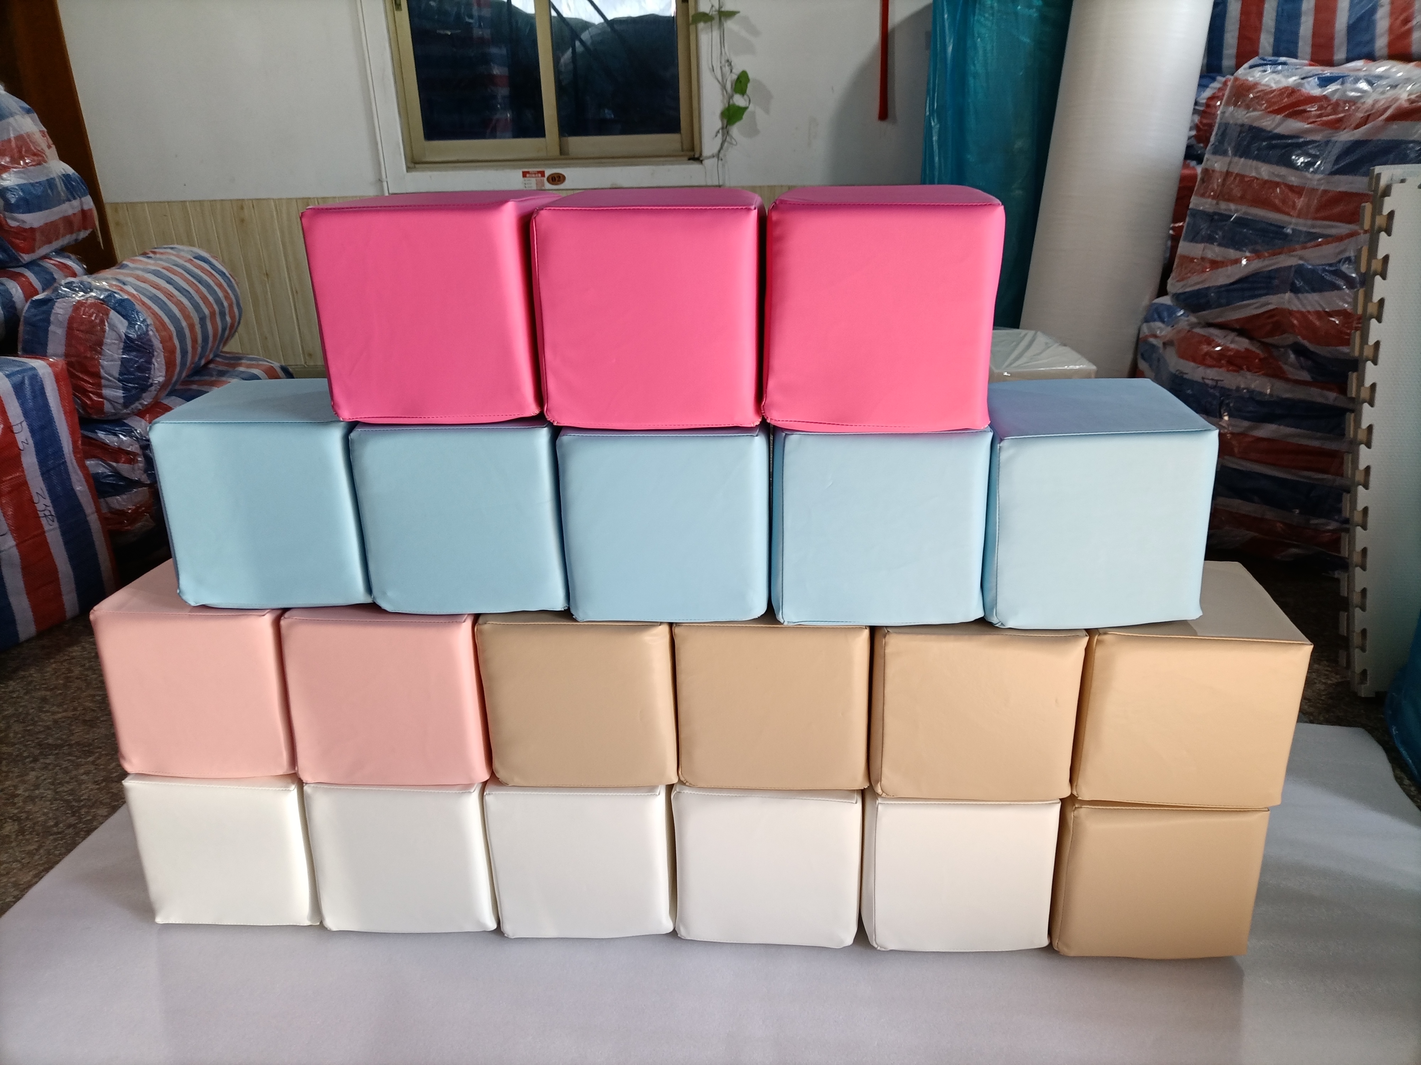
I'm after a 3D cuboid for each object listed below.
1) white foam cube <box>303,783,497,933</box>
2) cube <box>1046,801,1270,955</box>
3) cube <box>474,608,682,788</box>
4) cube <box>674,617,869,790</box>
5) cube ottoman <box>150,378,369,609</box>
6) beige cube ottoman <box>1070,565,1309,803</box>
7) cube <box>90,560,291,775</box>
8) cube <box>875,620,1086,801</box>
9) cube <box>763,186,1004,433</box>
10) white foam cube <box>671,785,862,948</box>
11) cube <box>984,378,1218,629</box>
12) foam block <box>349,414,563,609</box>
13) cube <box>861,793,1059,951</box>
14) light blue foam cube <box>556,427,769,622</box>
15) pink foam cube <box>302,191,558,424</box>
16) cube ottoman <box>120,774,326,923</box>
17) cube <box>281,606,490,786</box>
[{"bbox_3d":[-0.445,0.435,1.681,0.264,0.263,0.261,0,21,3],"label":"white foam cube"},{"bbox_3d":[0.636,0.446,1.615,0.264,0.263,0.261,0,21,3],"label":"cube"},{"bbox_3d":[-0.167,0.181,1.524,0.253,0.251,0.253,0,23,2],"label":"cube"},{"bbox_3d":[0.086,0.183,1.509,0.253,0.251,0.253,0,23,2],"label":"cube"},{"bbox_3d":[-0.588,-0.065,1.521,0.264,0.263,0.261,0,21,1],"label":"cube ottoman"},{"bbox_3d":[0.640,0.203,1.514,0.264,0.263,0.261,1,21,6],"label":"beige cube ottoman"},{"bbox_3d":[-0.711,0.184,1.612,0.264,0.263,0.261,0,21,3],"label":"cube"},{"bbox_3d":[0.348,0.189,1.484,0.253,0.251,0.253,0,23,2],"label":"cube"},{"bbox_3d":[0.210,-0.293,1.351,0.264,0.263,0.261,1,21,6],"label":"cube"},{"bbox_3d":[0.084,0.420,1.592,0.253,0.251,0.253,0,23,3],"label":"white foam cube"},{"bbox_3d":[0.490,-0.048,1.438,0.264,0.263,0.261,0,21,1],"label":"cube"},{"bbox_3d":[-0.316,-0.058,1.492,0.264,0.263,0.261,0,21,3],"label":"foam block"},{"bbox_3d":[0.351,0.422,1.576,0.253,0.251,0.253,-1,23,1],"label":"cube"},{"bbox_3d":[-0.050,-0.053,1.428,0.253,0.251,0.253,0,23,2],"label":"light blue foam cube"},{"bbox_3d":[-0.335,-0.304,1.398,0.264,0.263,0.261,0,21,2],"label":"pink foam cube"},{"bbox_3d":[-0.689,0.414,1.641,0.253,0.251,0.253,0,23,3],"label":"cube ottoman"},{"bbox_3d":[-0.437,0.189,1.588,0.264,0.263,0.261,0,21,2],"label":"cube"}]

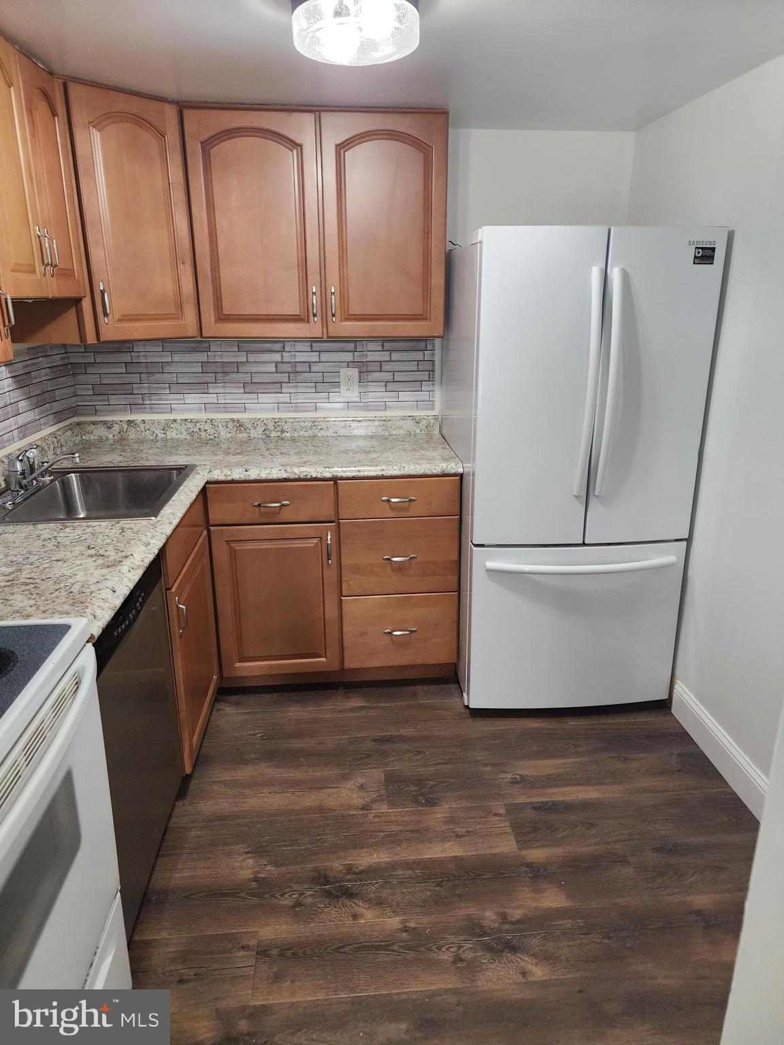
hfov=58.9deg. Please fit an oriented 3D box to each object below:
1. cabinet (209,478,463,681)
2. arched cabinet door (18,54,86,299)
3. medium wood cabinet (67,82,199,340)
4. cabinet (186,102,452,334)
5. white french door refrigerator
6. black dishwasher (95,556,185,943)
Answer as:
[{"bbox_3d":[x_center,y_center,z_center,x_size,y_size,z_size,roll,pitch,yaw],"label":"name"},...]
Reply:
[{"bbox_3d":[-0.225,0.156,2.901,0.920,0.854,0.638,-2,17,-4],"label":"cabinet"},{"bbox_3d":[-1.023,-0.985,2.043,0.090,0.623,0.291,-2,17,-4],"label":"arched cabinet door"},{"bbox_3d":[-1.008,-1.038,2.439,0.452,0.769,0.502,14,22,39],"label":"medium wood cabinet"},{"bbox_3d":[-0.266,-1.115,2.664,0.918,0.777,0.334,-2,17,-4],"label":"cabinet"},{"bbox_3d":[0.638,-0.209,2.705,0.764,1.719,0.834,-1,17,-3],"label":"white french door refrigerator"},{"bbox_3d":[-0.902,0.537,1.699,0.613,0.844,0.608,-2,17,-4],"label":"black dishwasher"}]

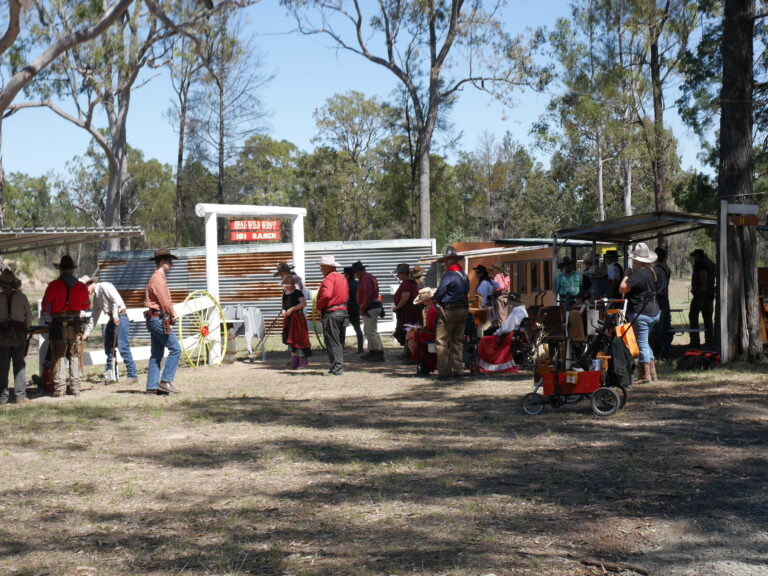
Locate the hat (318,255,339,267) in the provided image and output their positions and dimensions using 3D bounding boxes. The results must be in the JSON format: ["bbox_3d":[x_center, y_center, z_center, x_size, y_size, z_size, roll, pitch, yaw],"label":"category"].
[{"bbox_3d":[-0.859,-0.410,21.300,0.380,0.150,0.330,1,1,28],"label":"hat"}]

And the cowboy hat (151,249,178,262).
[{"bbox_3d":[-2.809,-0.416,17.600,0.370,0.160,0.330,0,0,-15],"label":"cowboy hat"}]

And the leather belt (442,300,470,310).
[{"bbox_3d":[1.029,0.255,19.800,0.390,0.115,0.310,0,0,-30],"label":"leather belt"}]

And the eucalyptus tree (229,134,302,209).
[{"bbox_3d":[-6.081,-3.639,70.000,4.000,8.200,4.000,0,1,0],"label":"eucalyptus tree"}]

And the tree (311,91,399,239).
[{"bbox_3d":[-1.501,-4.758,70.000,4.800,10.500,4.600,0,1,0],"label":"tree"}]

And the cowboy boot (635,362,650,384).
[{"bbox_3d":[3.352,1.106,17.800,0.260,0.290,0.110,0,0,15],"label":"cowboy boot"}]

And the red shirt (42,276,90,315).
[{"bbox_3d":[-4.178,0.092,18.100,0.620,0.550,0.380,0,1,-7],"label":"red shirt"}]

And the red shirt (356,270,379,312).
[{"bbox_3d":[-0.274,0.079,24.300,0.370,0.730,0.500,0,1,21],"label":"red shirt"}]

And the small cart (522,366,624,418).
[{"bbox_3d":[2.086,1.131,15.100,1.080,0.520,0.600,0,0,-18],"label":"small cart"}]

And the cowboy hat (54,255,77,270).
[{"bbox_3d":[-4.138,-0.329,17.900,0.330,0.170,0.380,0,0,-10],"label":"cowboy hat"}]

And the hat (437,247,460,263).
[{"bbox_3d":[0.957,-0.478,19.800,0.380,0.170,0.340,0,0,39],"label":"hat"}]

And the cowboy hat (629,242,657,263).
[{"bbox_3d":[3.302,-0.445,17.500,0.340,0.190,0.380,-1,16,-43],"label":"cowboy hat"}]

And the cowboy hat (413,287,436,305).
[{"bbox_3d":[0.599,0.113,20.100,0.380,0.160,0.340,-32,6,-12],"label":"cowboy hat"}]

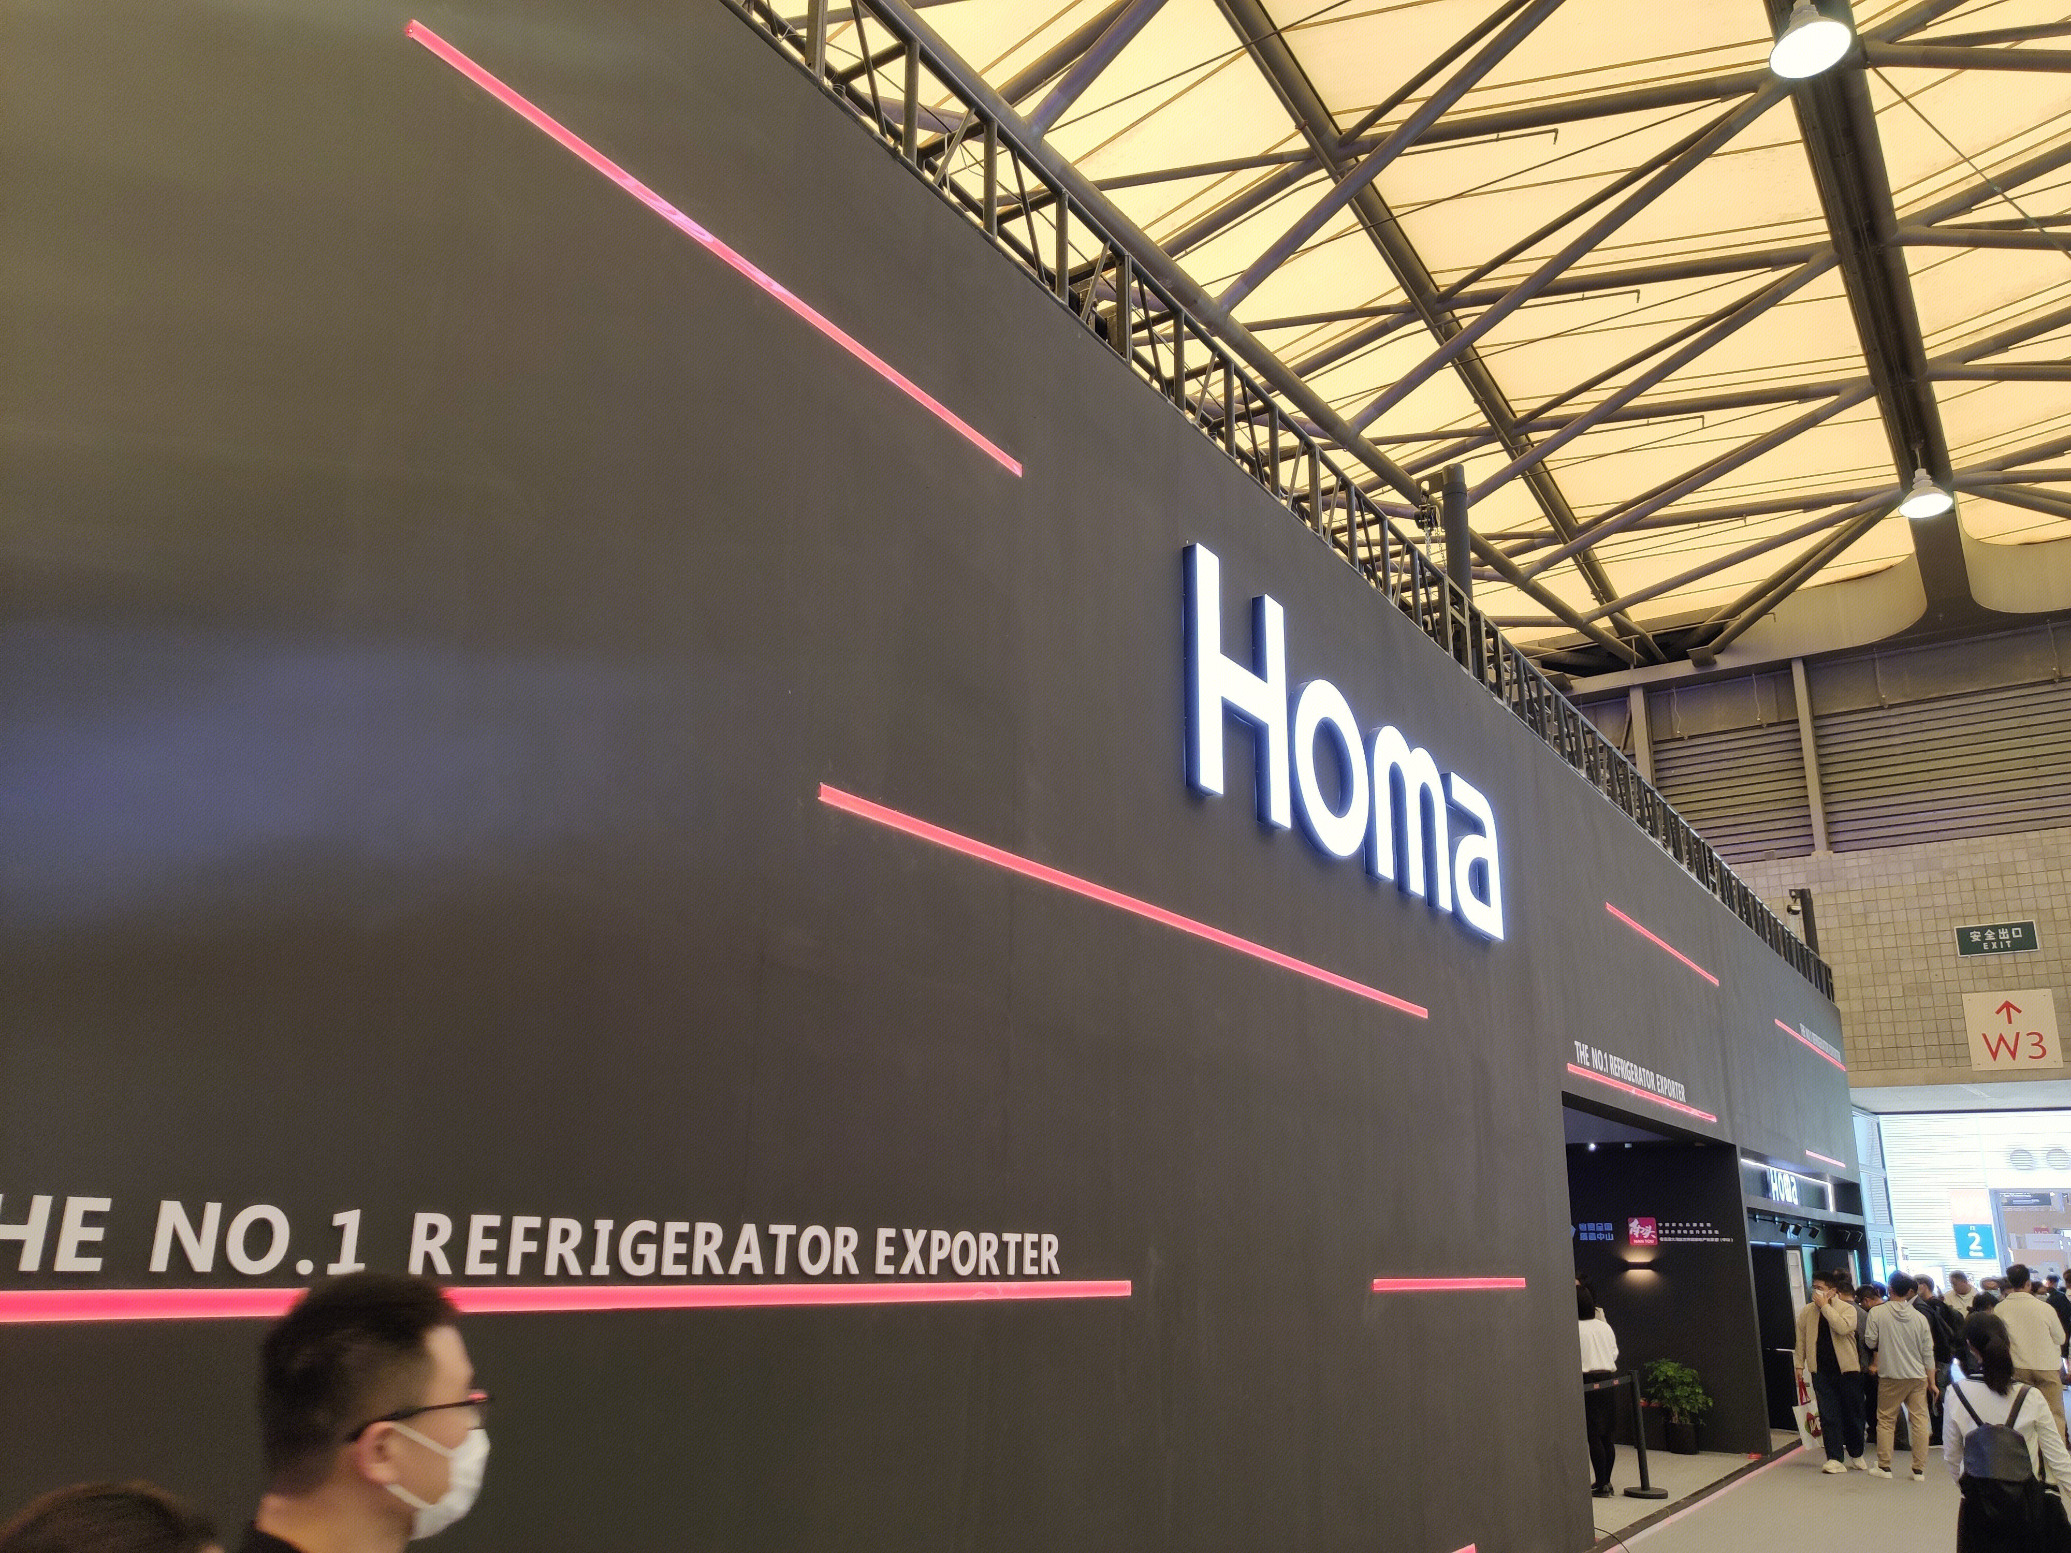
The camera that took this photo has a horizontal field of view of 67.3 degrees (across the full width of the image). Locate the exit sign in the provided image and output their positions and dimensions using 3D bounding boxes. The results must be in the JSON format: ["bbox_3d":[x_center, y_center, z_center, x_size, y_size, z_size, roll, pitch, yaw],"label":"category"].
[{"bbox_3d":[15.347,2.586,24.843,1.116,0.503,0.080,-10,-20,32],"label":"exit sign"}]

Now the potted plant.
[{"bbox_3d":[6.229,6.078,15.034,0.617,0.835,0.580,-10,-20,32],"label":"potted plant"}]

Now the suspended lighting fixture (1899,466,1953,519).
[{"bbox_3d":[12.855,-4.176,22.524,0.660,0.580,0.660,-10,-20,32],"label":"suspended lighting fixture"}]

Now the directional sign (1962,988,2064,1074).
[{"bbox_3d":[15.334,3.981,24.432,1.214,1.214,0.040,-10,-20,32],"label":"directional sign"}]

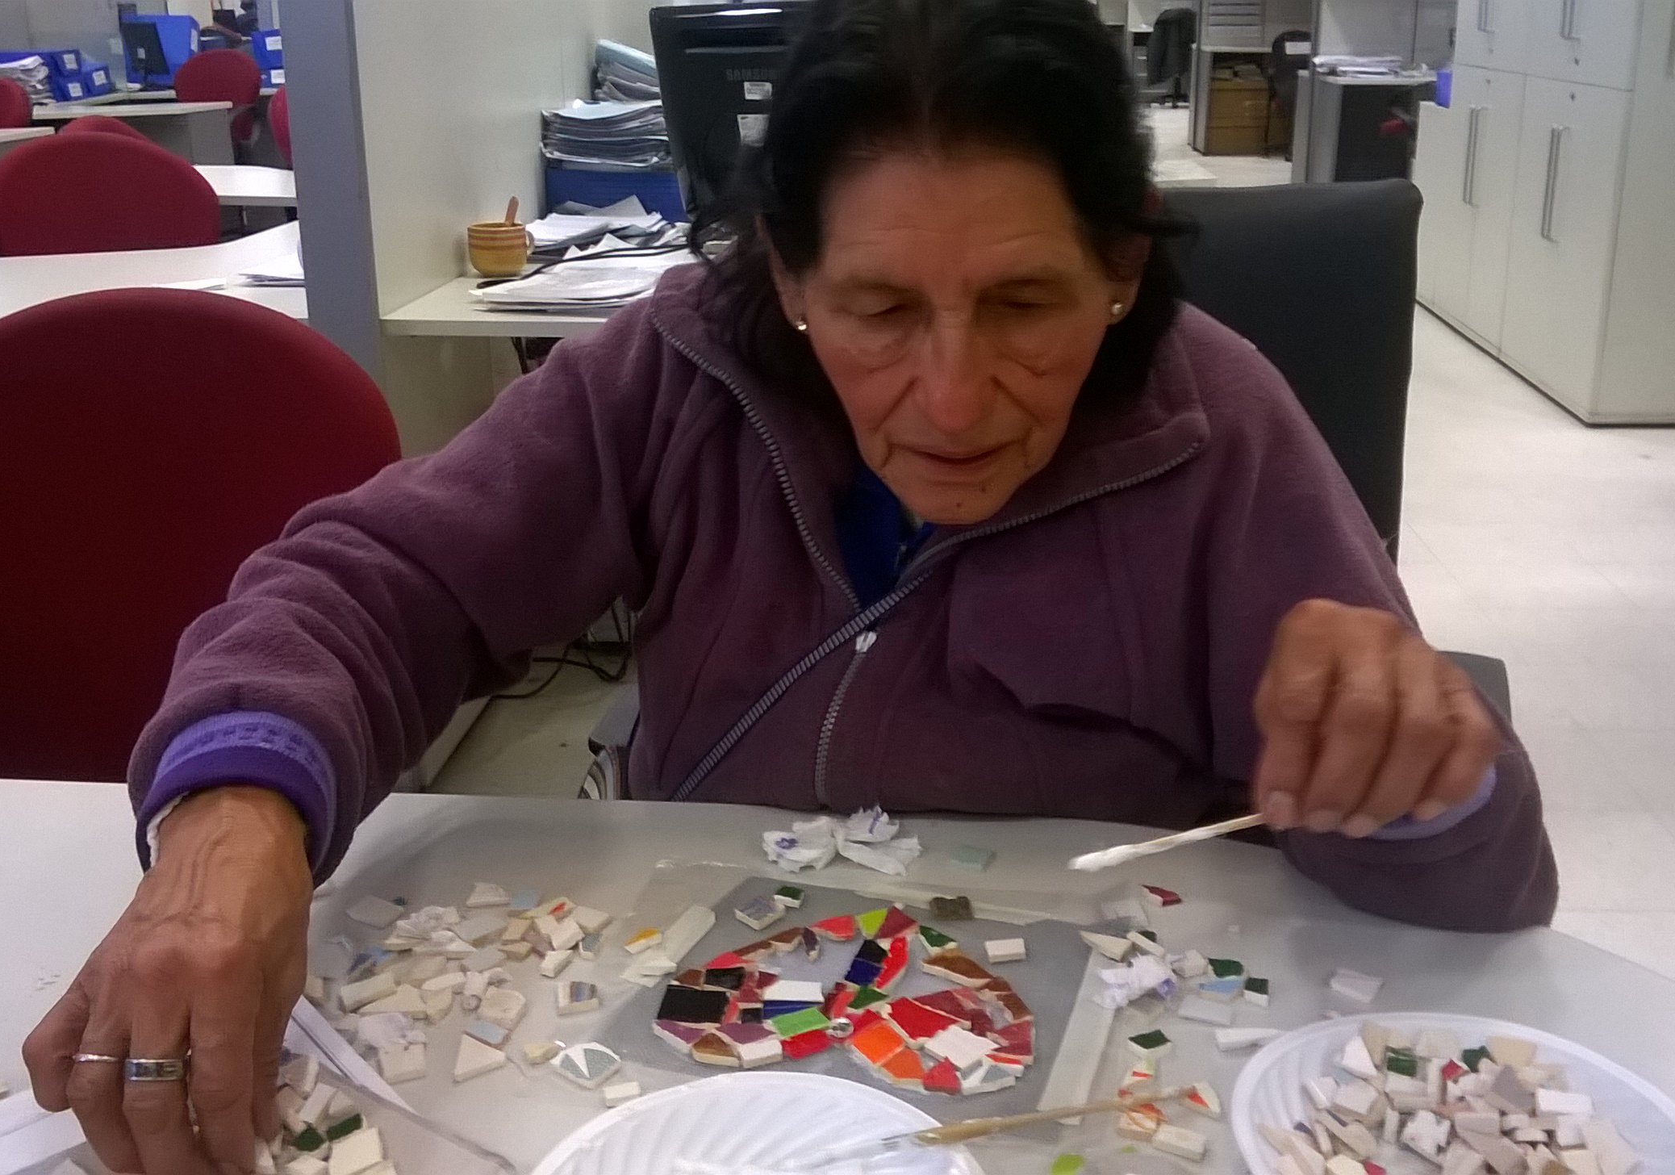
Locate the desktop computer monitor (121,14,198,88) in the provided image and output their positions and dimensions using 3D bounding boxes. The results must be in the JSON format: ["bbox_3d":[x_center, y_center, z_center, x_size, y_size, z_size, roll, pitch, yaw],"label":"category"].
[{"bbox_3d":[-3.753,-2.966,9.504,0.420,0.380,0.200,1,19,5],"label":"desktop computer monitor"}]

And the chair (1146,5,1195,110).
[{"bbox_3d":[3.521,-5.463,17.862,0.620,1.000,0.620,1,19,5],"label":"chair"}]

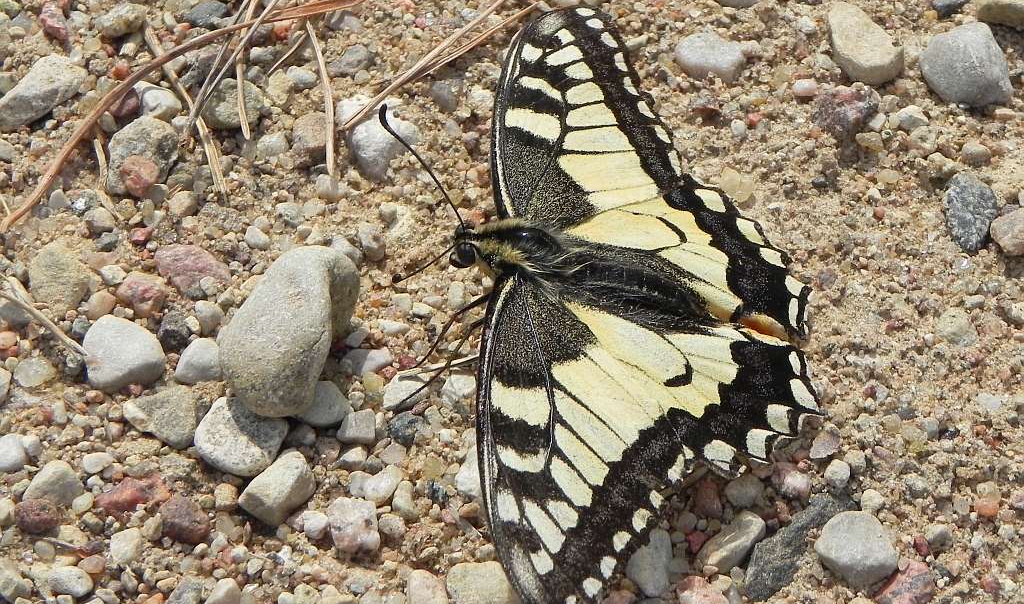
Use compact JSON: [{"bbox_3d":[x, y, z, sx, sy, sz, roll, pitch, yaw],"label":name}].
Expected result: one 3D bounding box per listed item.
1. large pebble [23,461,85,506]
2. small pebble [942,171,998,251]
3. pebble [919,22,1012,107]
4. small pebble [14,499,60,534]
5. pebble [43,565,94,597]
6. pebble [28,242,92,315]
[{"bbox_3d":[-0.045,0.018,0.276,0.006,0.004,0.005,0,50,0],"label":"large pebble"},{"bbox_3d":[0.049,-0.010,0.301,0.006,0.004,0.011,-8,52,-6],"label":"small pebble"},{"bbox_3d":[0.050,-0.026,0.313,0.010,0.007,0.009,12,51,10],"label":"pebble"},{"bbox_3d":[-0.047,0.021,0.280,0.004,0.003,0.003,12,54,9],"label":"small pebble"},{"bbox_3d":[-0.043,0.027,0.273,0.005,0.003,0.003,17,54,13],"label":"pebble"},{"bbox_3d":[-0.047,-0.002,0.295,0.007,0.005,0.009,9,53,7],"label":"pebble"}]

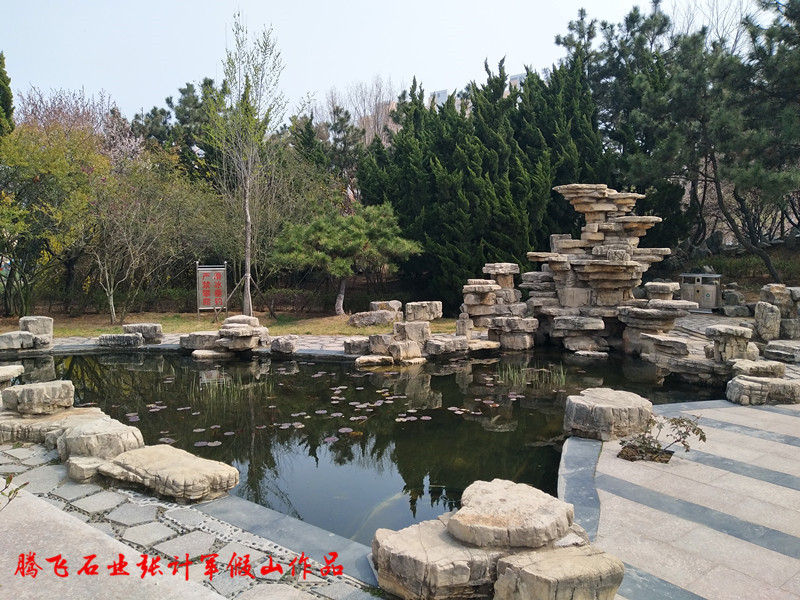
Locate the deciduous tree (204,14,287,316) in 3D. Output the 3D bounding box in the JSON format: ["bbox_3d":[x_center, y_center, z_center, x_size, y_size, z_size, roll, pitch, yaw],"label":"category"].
[{"bbox_3d":[-3.919,-3.312,15.382,2.050,7.700,2.050,-1,5,0],"label":"deciduous tree"}]

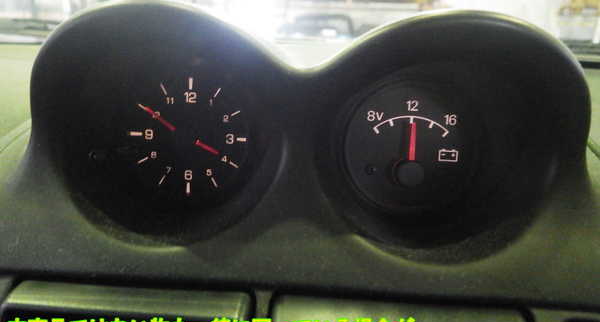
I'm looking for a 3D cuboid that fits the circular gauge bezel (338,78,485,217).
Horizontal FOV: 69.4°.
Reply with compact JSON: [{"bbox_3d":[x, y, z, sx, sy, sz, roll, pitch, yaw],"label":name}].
[{"bbox_3d":[0.053,-0.006,0.205,0.067,0.067,0.016,3,9,1],"label":"circular gauge bezel"}]

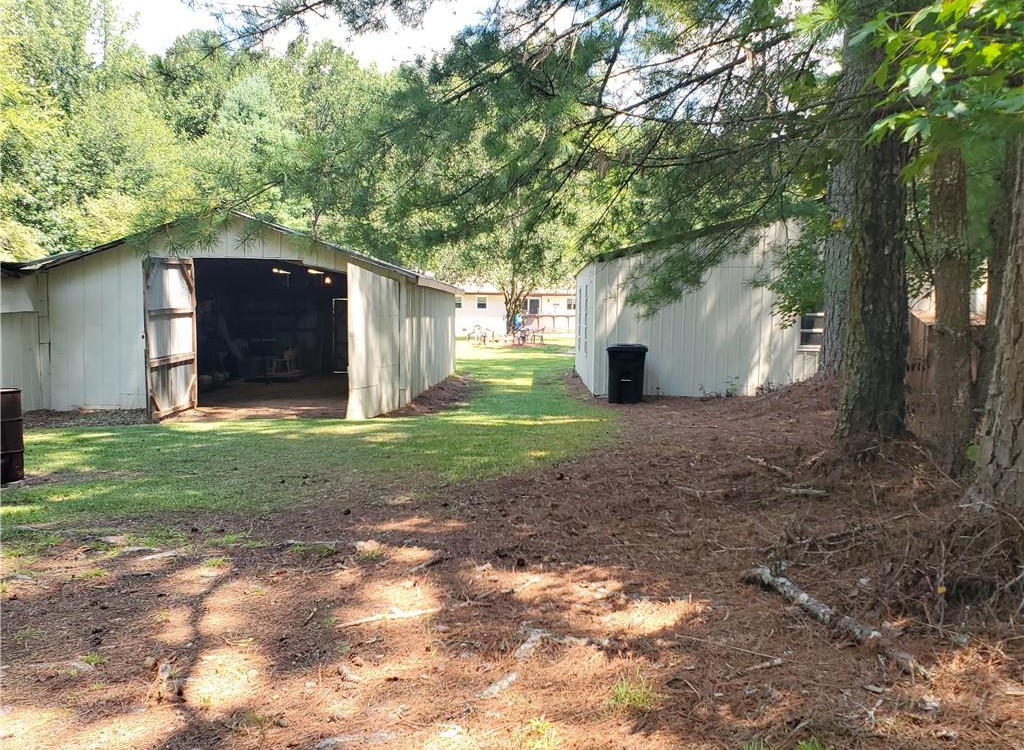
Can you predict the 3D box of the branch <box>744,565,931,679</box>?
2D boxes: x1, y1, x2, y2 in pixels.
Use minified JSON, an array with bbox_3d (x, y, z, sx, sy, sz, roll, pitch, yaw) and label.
[{"bbox_3d":[1.540,1.176,3.788,0.240,0.130,1.360,-1,4,-15],"label":"branch"}]

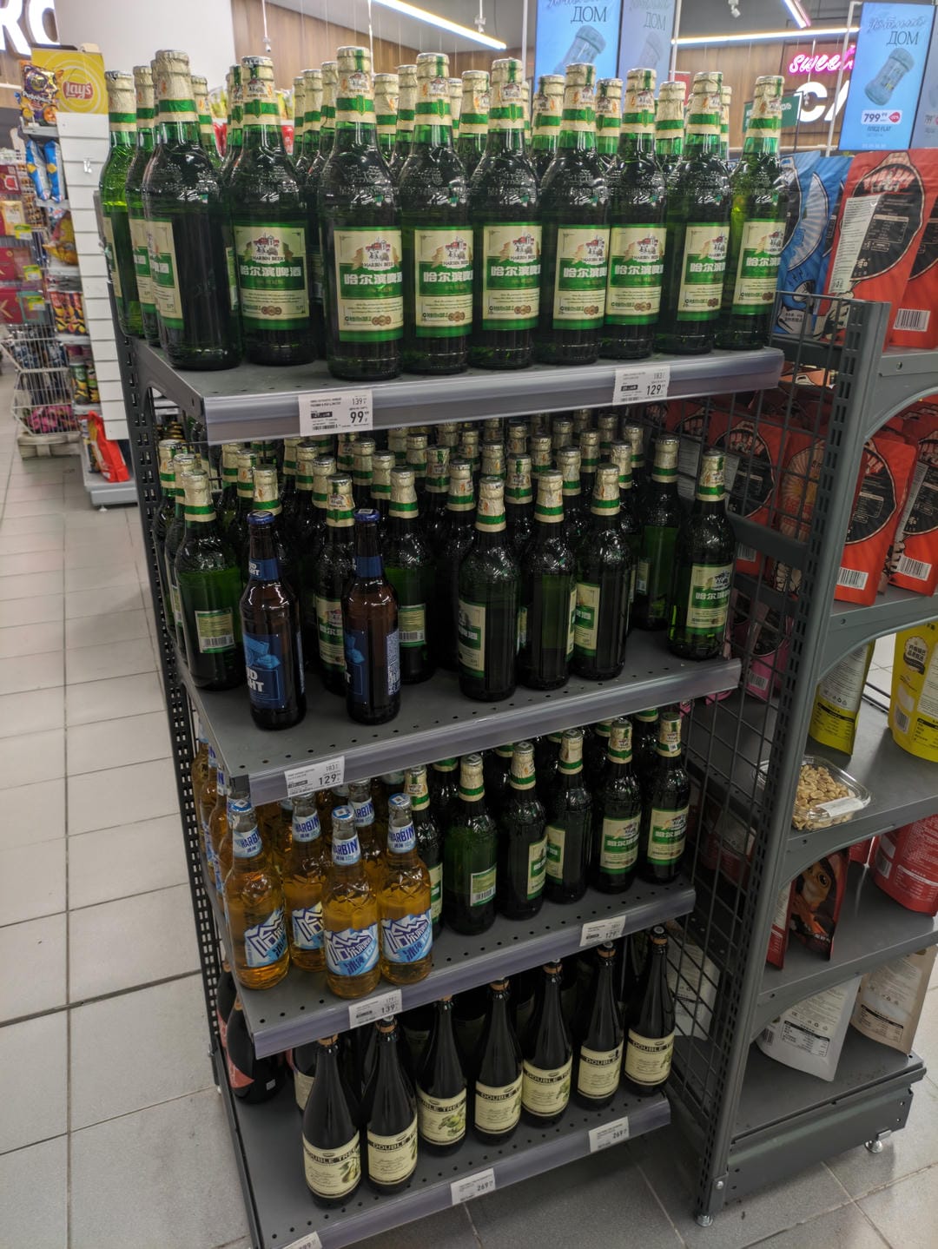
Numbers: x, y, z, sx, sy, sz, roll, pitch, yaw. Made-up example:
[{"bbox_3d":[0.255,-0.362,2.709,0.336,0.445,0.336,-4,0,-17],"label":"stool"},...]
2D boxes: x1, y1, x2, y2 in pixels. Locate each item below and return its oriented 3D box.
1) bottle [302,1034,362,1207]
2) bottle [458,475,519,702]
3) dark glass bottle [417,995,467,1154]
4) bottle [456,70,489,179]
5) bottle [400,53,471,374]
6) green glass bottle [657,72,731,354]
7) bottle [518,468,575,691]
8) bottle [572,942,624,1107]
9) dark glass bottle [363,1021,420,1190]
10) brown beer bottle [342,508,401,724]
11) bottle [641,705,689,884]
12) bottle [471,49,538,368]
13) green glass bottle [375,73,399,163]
[{"bbox_3d":[-0.201,0.706,1.300,0.081,0.318,0.081,-4,25,-9],"label":"bottle"},{"bbox_3d":[0.024,-0.042,1.092,0.073,0.277,0.073,1,23,0],"label":"bottle"},{"bbox_3d":[-0.041,0.677,1.395,0.081,0.316,0.081,1,23,0],"label":"dark glass bottle"},{"bbox_3d":[0.007,-0.430,0.962,0.068,0.271,0.068,-19,31,-36],"label":"bottle"},{"bbox_3d":[-0.032,-0.381,0.855,0.068,0.271,0.068,0,25,0],"label":"bottle"},{"bbox_3d":[0.249,-0.441,0.986,0.073,0.277,0.073,-9,25,-22],"label":"green glass bottle"},{"bbox_3d":[0.097,-0.053,1.117,0.073,0.277,0.073,1,23,0],"label":"bottle"},{"bbox_3d":[0.216,0.647,1.472,0.081,0.316,0.081,1,23,0],"label":"bottle"},{"bbox_3d":[-0.113,0.691,1.309,0.081,0.304,0.081,1,25,0],"label":"dark glass bottle"},{"bbox_3d":[-0.110,-0.009,1.026,0.065,0.248,0.065,-6,26,-15],"label":"brown beer bottle"},{"bbox_3d":[0.288,0.255,1.324,0.068,0.271,0.068,-5,25,-10],"label":"bottle"},{"bbox_3d":[0.035,-0.394,0.884,0.072,0.272,0.072,-3,25,-9],"label":"bottle"},{"bbox_3d":[-0.087,-0.438,0.977,0.072,0.272,0.072,12,27,23],"label":"green glass bottle"}]

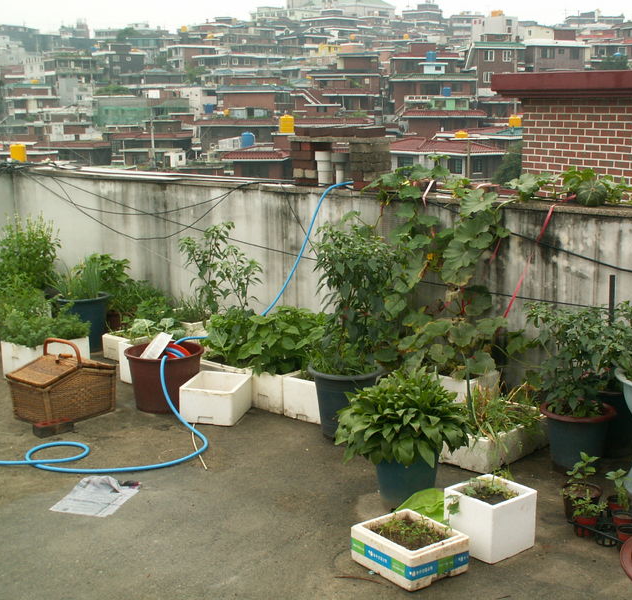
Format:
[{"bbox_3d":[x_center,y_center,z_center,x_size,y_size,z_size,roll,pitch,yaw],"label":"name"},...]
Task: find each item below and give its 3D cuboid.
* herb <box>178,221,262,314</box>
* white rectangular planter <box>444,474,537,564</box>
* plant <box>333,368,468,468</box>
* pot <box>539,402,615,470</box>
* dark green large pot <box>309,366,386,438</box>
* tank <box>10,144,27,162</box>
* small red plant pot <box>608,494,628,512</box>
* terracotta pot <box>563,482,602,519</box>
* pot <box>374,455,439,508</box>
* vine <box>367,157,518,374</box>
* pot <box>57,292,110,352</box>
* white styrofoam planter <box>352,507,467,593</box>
[{"bbox_3d":[-0.641,-0.208,6.670,0.536,0.638,0.450,0,10,0],"label":"herb"},{"bbox_3d":[0.653,0.815,3.726,0.241,0.217,0.236,-9,14,-38],"label":"white rectangular planter"},{"bbox_3d":[0.369,0.438,4.030,0.540,0.370,0.520,0,11,0],"label":"plant"},{"bbox_3d":[1.239,0.649,4.720,0.342,0.276,0.342,0,10,0],"label":"pot"},{"bbox_3d":[0.157,0.521,5.205,0.395,0.352,0.395,0,10,0],"label":"dark green large pot"},{"bbox_3d":[-20.955,-10.298,70.000,1.120,1.300,1.120,0,11,0],"label":"tank"},{"bbox_3d":[1.258,0.860,4.140,0.086,0.078,0.086,0,10,0],"label":"small red plant pot"},{"bbox_3d":[1.062,0.818,3.933,0.154,0.134,0.154,0,11,0],"label":"terracotta pot"},{"bbox_3d":[0.391,0.733,4.275,0.285,0.270,0.285,0,10,0],"label":"pot"},{"bbox_3d":[0.660,-0.154,5.237,0.750,1.120,0.450,11,15,43],"label":"vine"},{"bbox_3d":[-1.586,0.153,6.733,0.391,0.355,0.391,0,11,0],"label":"pot"},{"bbox_3d":[0.336,0.893,3.566,0.271,0.124,0.321,-8,14,-36],"label":"white styrofoam planter"}]

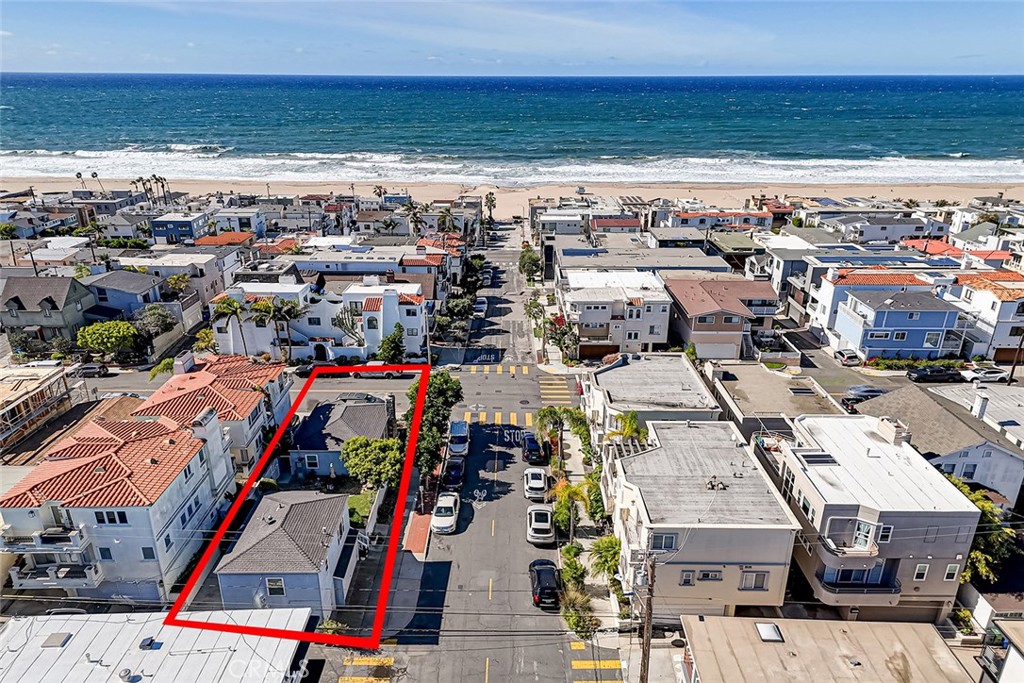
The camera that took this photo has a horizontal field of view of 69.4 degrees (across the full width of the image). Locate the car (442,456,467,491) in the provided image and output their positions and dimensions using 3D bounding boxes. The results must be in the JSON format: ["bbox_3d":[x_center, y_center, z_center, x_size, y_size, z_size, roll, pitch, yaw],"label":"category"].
[{"bbox_3d":[-4.607,10.401,58.658,1.820,1.580,4.450,0,17,0],"label":"car"}]

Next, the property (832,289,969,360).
[{"bbox_3d":[47.619,-2.483,91.618,10.978,6.748,11.079,0,20,0],"label":"property"}]

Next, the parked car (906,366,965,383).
[{"bbox_3d":[47.994,3.582,84.192,5.350,1.800,1.920,0,17,0],"label":"parked car"}]

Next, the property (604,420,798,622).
[{"bbox_3d":[11.379,11.596,48.820,9.600,7.400,13.600,0,20,0],"label":"property"}]

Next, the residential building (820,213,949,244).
[{"bbox_3d":[99.268,-30.515,198.591,24.171,6.748,16.114,0,20,0],"label":"residential building"}]

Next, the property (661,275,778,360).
[{"bbox_3d":[27.738,-3.563,94.507,13.899,6.546,17.121,0,20,0],"label":"property"}]

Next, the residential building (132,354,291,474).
[{"bbox_3d":[-23.834,6.072,60.946,9.266,8.158,11.985,0,20,0],"label":"residential building"}]

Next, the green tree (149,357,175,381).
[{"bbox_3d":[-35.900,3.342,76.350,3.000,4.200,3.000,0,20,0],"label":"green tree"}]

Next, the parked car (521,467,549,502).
[{"bbox_3d":[1.837,10.827,57.460,1.820,1.500,4.400,0,17,0],"label":"parked car"}]

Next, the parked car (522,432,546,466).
[{"bbox_3d":[1.953,9.329,66.520,1.880,1.530,4.800,0,17,0],"label":"parked car"}]

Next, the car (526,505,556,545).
[{"bbox_3d":[2.177,13.006,54.503,1.930,1.600,4.650,0,17,0],"label":"car"}]

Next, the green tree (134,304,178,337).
[{"bbox_3d":[-48.000,-2.389,99.601,5.400,3.900,4.600,0,20,0],"label":"green tree"}]

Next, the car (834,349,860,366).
[{"bbox_3d":[42.100,1.618,93.084,1.830,1.580,4.450,0,20,0],"label":"car"}]

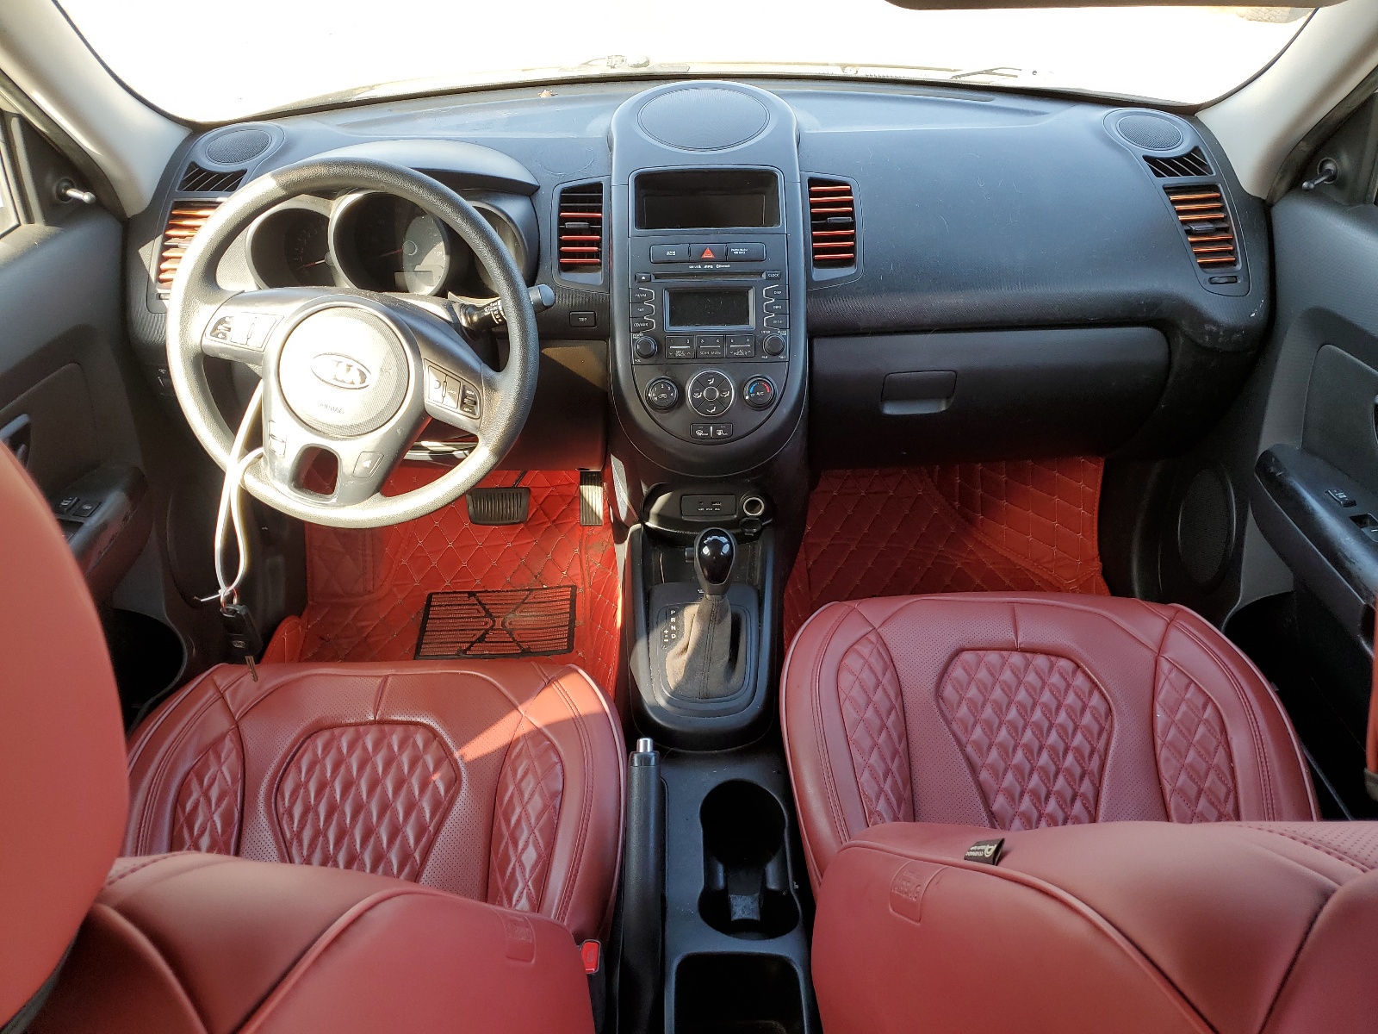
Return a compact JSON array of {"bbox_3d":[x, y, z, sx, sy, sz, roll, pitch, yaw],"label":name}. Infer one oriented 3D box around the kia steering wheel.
[{"bbox_3d":[-0.345,-0.178,1.089,0.377,0.377,0.105,6,8,-3],"label":"kia steering wheel"}]

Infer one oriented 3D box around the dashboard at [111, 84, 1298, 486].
[{"bbox_3d":[0.018,-0.322,1.384,1.420,0.420,0.530,-1,33,-1],"label":"dashboard"}]

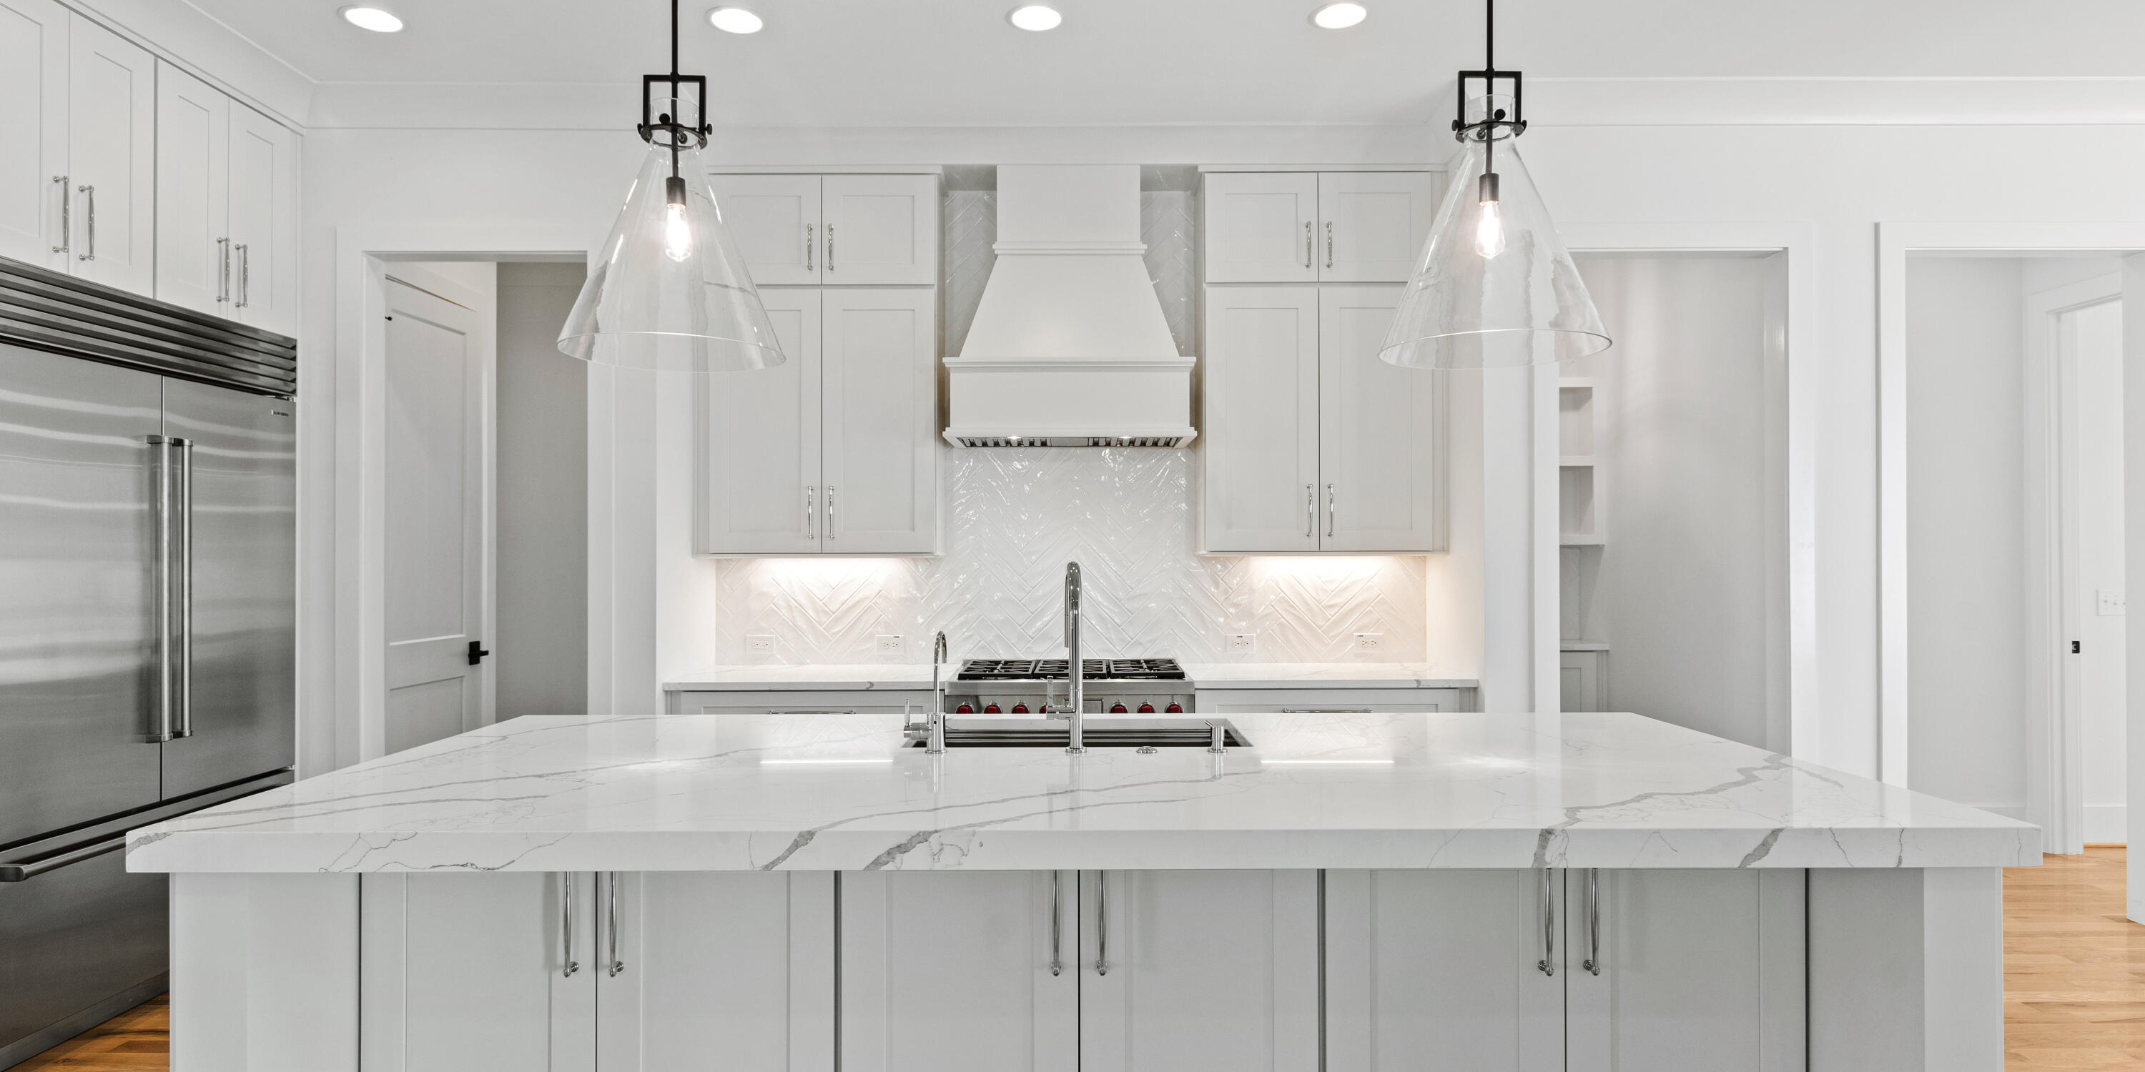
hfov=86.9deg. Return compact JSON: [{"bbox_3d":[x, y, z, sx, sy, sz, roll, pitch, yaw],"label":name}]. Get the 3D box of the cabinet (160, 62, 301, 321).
[{"bbox_3d":[-3.099,-1.079,3.766,0.610,0.752,0.624,0,-1,0],"label":"cabinet"}]

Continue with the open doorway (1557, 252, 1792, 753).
[{"bbox_3d":[2.180,0.201,4.174,0.832,2.468,0.140,0,-1,0],"label":"open doorway"}]

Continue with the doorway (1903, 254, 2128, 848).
[{"bbox_3d":[3.470,0.199,4.178,0.904,2.468,0.140,0,-1,0],"label":"doorway"}]

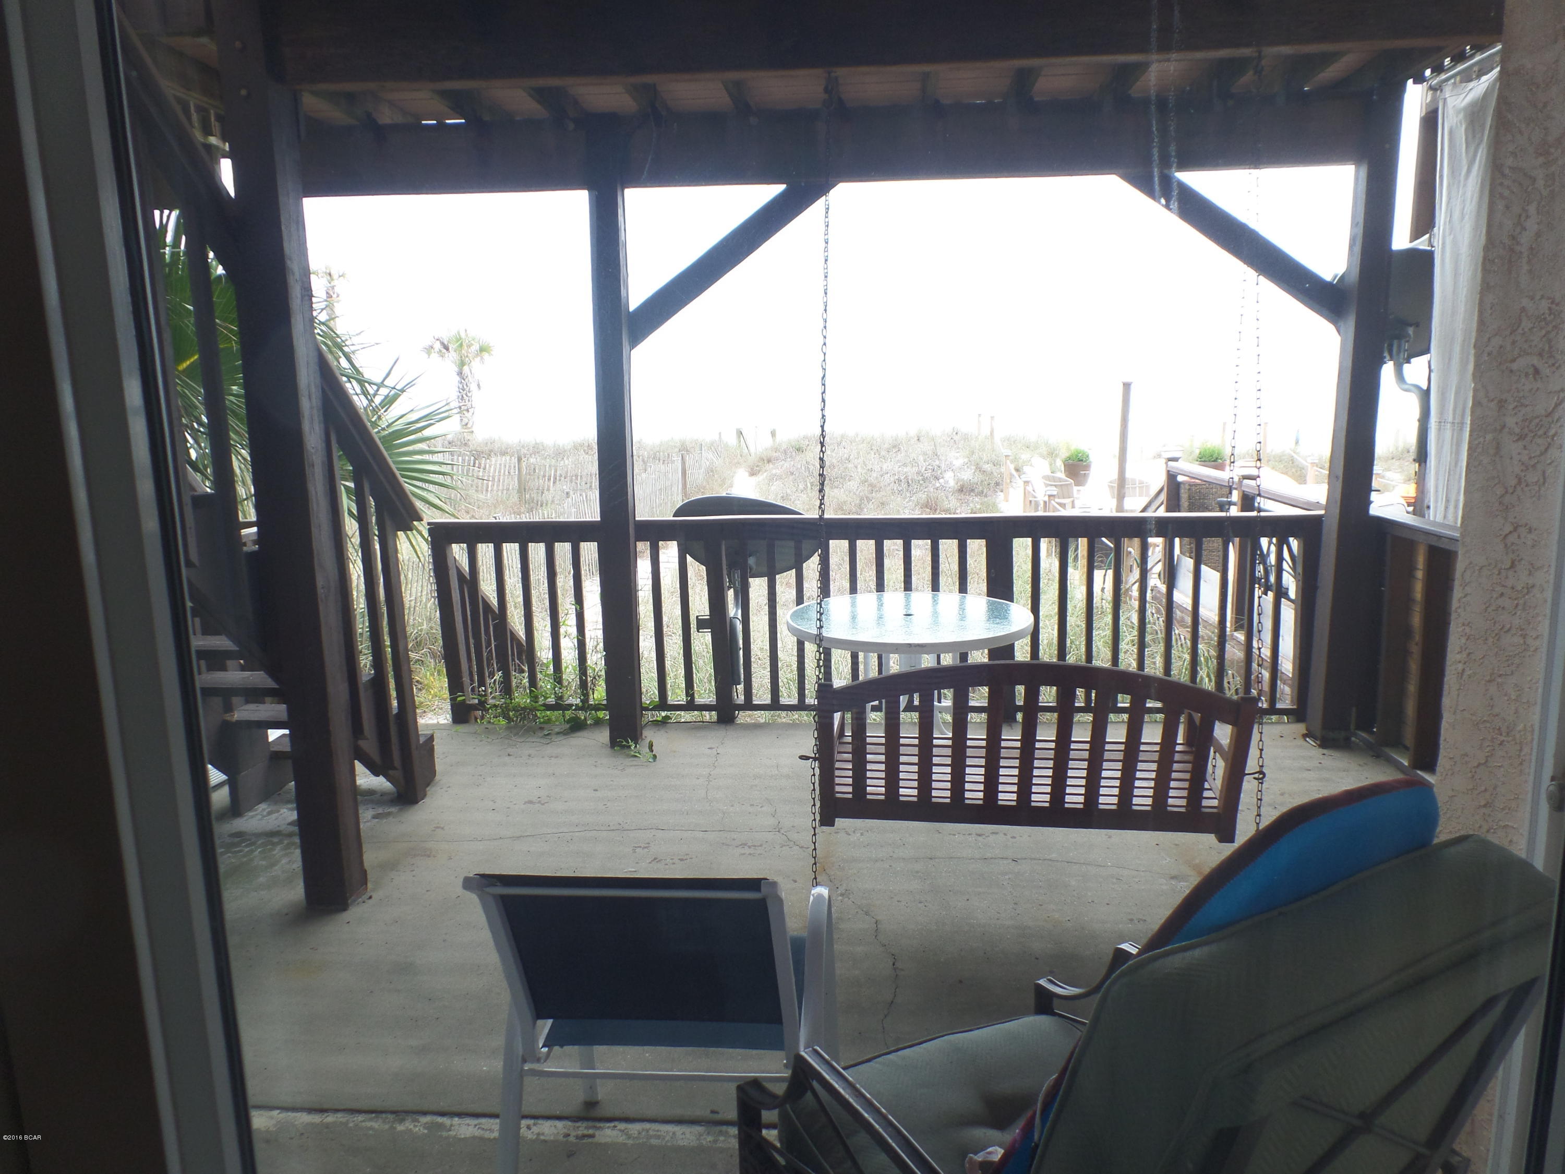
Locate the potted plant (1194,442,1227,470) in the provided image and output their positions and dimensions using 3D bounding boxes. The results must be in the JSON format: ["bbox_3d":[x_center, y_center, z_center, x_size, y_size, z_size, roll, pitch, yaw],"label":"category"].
[{"bbox_3d":[7.830,-2.223,19.000,0.580,0.760,0.580,0,10,4],"label":"potted plant"}]

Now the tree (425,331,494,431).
[{"bbox_3d":[-10.263,-6.460,33.000,2.250,3.450,2.250,0,10,4],"label":"tree"}]

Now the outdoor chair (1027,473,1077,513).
[{"bbox_3d":[4.167,-1.289,16.000,0.750,0.920,0.820,-5,11,-22],"label":"outdoor chair"}]

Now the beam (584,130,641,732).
[{"bbox_3d":[-0.794,-0.654,4.959,0.140,2.920,0.140,0,10,4],"label":"beam"}]

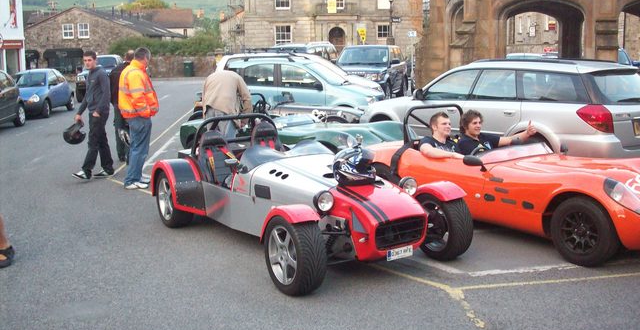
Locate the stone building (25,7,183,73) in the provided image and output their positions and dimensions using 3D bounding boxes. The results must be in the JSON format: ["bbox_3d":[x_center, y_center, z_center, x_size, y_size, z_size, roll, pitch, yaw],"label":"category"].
[{"bbox_3d":[-20.002,-11.497,64.011,13.400,5.830,9.000,2,9,16],"label":"stone building"}]

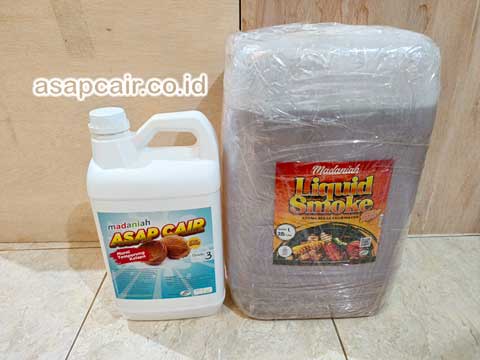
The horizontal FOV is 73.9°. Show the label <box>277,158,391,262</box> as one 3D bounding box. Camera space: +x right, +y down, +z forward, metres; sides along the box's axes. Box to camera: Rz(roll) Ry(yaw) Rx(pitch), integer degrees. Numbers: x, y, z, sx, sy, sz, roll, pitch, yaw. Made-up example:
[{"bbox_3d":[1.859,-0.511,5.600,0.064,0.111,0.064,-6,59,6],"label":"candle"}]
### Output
[{"bbox_3d":[0.119,0.047,0.430,0.146,0.155,0.010,0,24,-2],"label":"label"}]

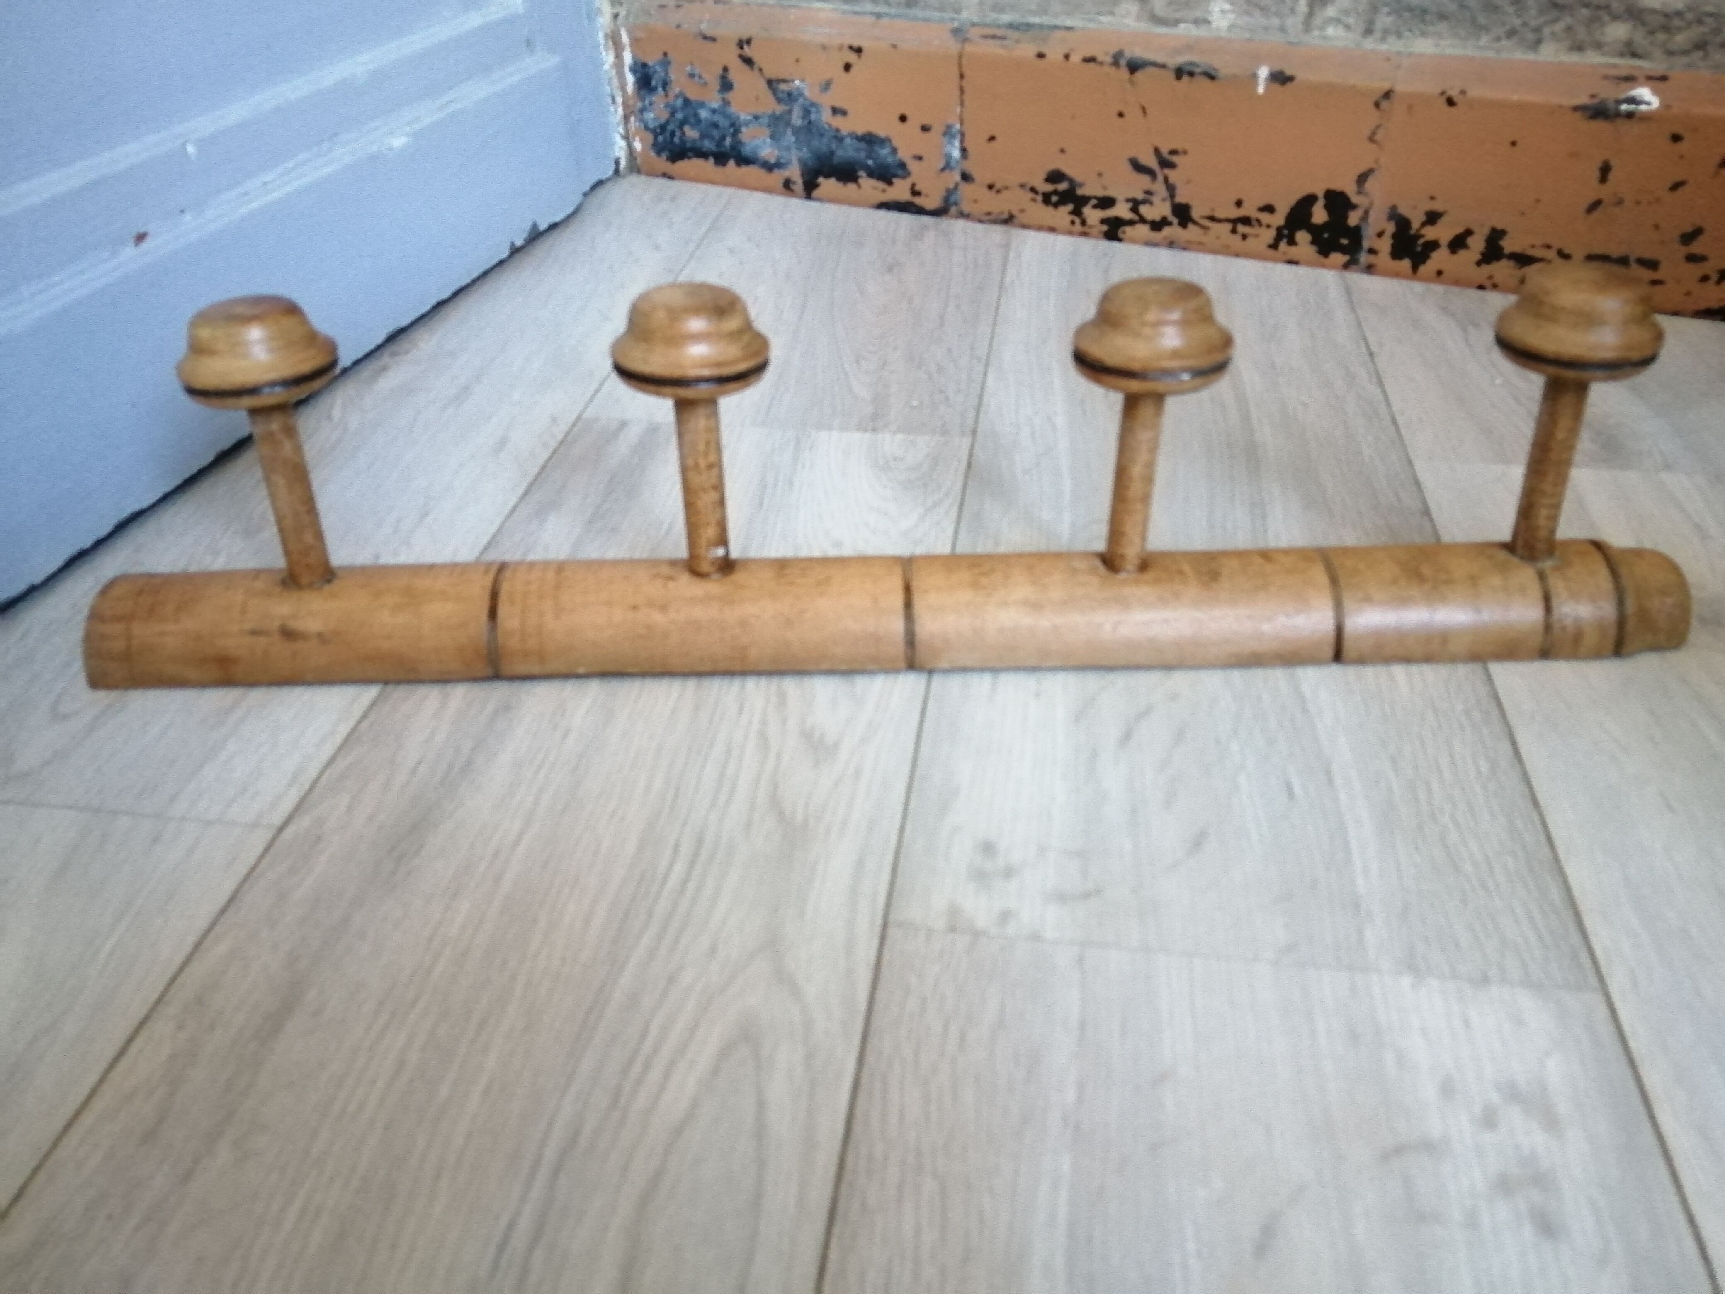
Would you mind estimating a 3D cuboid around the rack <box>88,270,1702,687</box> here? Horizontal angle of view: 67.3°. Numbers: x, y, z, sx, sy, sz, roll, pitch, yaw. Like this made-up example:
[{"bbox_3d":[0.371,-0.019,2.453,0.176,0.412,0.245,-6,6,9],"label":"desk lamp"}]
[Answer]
[{"bbox_3d":[0.005,-0.060,0.439,0.551,0.122,0.068,-1,37,1],"label":"rack"}]

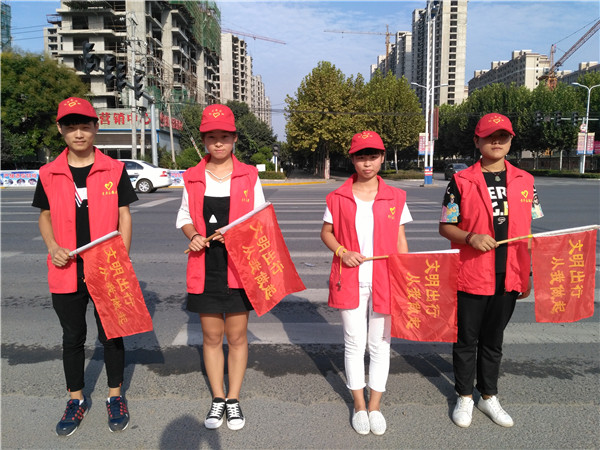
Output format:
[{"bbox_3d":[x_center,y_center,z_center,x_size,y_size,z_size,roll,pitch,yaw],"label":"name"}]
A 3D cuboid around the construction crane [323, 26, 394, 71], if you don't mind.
[{"bbox_3d":[48.619,-104.873,390.000,62.000,108.000,3.000,-2,8,-14],"label":"construction crane"}]

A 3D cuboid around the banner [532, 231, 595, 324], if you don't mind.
[{"bbox_3d":[1.310,0.249,2.410,0.315,0.440,0.060,1,7,7],"label":"banner"}]

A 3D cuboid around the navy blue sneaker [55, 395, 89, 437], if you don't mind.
[{"bbox_3d":[-1.222,1.013,2.623,0.110,0.115,0.285,0,8,0],"label":"navy blue sneaker"}]

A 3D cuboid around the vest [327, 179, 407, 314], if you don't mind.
[{"bbox_3d":[0.342,0.090,2.514,0.410,0.700,0.270,1,8,5],"label":"vest"}]

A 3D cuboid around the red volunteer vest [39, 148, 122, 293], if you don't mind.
[{"bbox_3d":[-1.120,-0.027,2.519,0.420,0.750,0.260,-1,8,-10],"label":"red volunteer vest"}]

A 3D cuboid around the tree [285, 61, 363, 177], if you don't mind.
[{"bbox_3d":[1.600,-6.797,31.373,5.000,7.800,4.800,0,8,0],"label":"tree"}]

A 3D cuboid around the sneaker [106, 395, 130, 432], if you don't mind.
[{"bbox_3d":[-0.997,1.009,2.652,0.110,0.115,0.285,-2,8,-18],"label":"sneaker"}]

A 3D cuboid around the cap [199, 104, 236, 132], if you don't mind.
[{"bbox_3d":[-0.405,-0.537,2.410,0.178,0.140,0.260,-1,18,-5],"label":"cap"}]

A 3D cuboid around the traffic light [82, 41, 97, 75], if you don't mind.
[{"bbox_3d":[-8.597,-6.805,19.800,0.450,1.360,0.460,0,8,0],"label":"traffic light"}]

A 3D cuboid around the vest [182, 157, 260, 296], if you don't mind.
[{"bbox_3d":[-0.422,-0.008,2.621,0.389,0.735,0.250,0,7,-6],"label":"vest"}]

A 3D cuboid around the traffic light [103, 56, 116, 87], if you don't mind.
[{"bbox_3d":[-8.574,-6.972,21.900,0.450,1.400,0.480,1,8,6],"label":"traffic light"}]

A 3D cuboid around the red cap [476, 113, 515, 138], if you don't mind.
[{"bbox_3d":[1.005,-0.514,2.514,0.182,0.132,0.260,2,8,16],"label":"red cap"}]

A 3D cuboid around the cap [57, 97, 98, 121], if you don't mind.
[{"bbox_3d":[-1.094,-0.571,2.385,0.185,0.130,0.260,-3,11,-19],"label":"cap"}]

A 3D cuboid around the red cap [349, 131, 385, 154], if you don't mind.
[{"bbox_3d":[0.344,-0.425,2.511,0.175,0.128,0.250,2,8,15],"label":"red cap"}]

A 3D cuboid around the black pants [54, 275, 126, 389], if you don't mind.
[{"bbox_3d":[-1.158,0.558,2.678,0.345,0.685,0.260,-2,8,-14],"label":"black pants"}]

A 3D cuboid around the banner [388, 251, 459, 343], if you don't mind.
[{"bbox_3d":[0.615,0.357,2.425,0.325,0.440,0.060,1,7,9],"label":"banner"}]

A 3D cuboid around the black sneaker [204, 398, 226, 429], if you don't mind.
[{"bbox_3d":[-0.454,1.009,2.691,0.094,0.108,0.257,0,8,1],"label":"black sneaker"}]

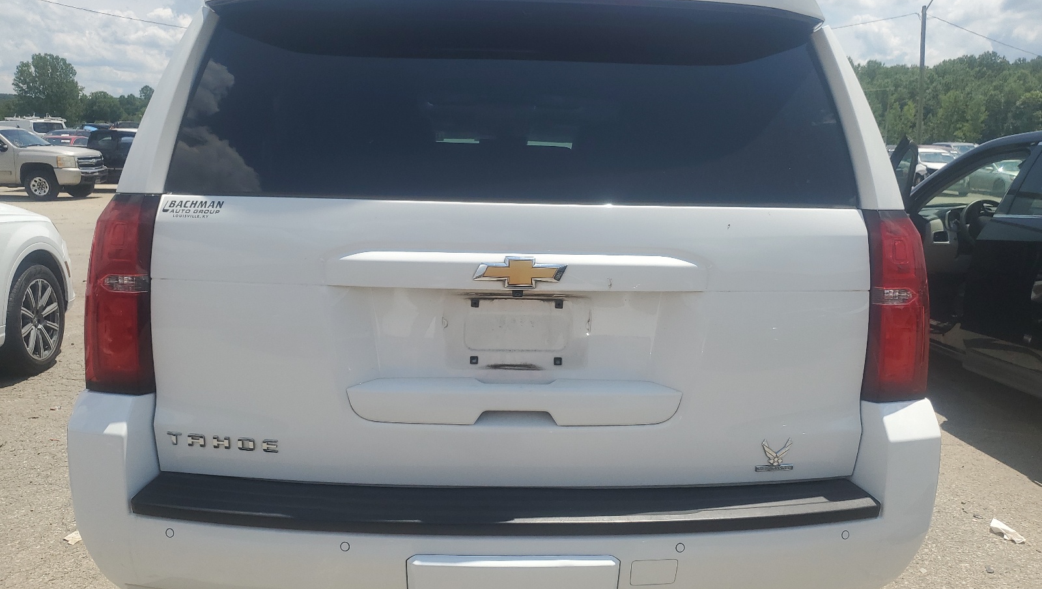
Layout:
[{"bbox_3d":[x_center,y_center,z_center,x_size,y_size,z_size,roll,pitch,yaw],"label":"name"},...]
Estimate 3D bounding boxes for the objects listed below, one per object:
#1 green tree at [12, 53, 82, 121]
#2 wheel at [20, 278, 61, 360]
[{"bbox_3d":[-54.817,-22.468,91.576,7.500,10.900,7.500,1,11,-2],"label":"green tree"},{"bbox_3d":[-3.301,0.168,5.229,0.220,0.540,0.540,0,11,-7],"label":"wheel"}]

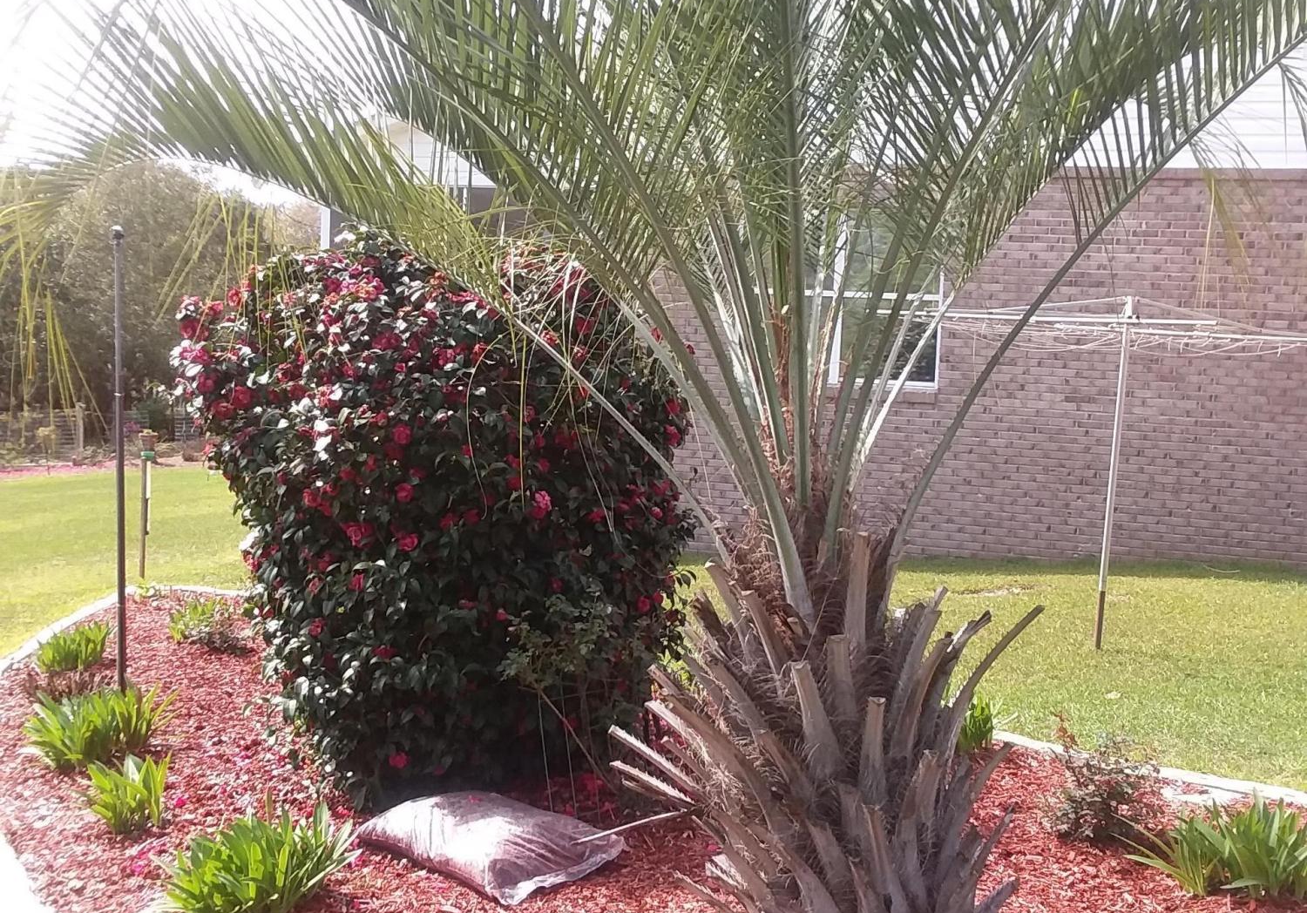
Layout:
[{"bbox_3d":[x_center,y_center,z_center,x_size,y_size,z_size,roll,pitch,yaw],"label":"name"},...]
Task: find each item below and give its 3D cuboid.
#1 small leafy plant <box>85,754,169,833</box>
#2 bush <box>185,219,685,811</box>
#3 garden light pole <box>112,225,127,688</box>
[{"bbox_3d":[-1.541,0.964,4.301,0.235,0.200,0.200,1,6,-20],"label":"small leafy plant"},{"bbox_3d":[-0.719,0.121,4.953,1.800,1.830,1.650,2,5,-8],"label":"bush"},{"bbox_3d":[-1.933,0.062,5.303,0.043,1.777,0.043,-1,6,-20],"label":"garden light pole"}]

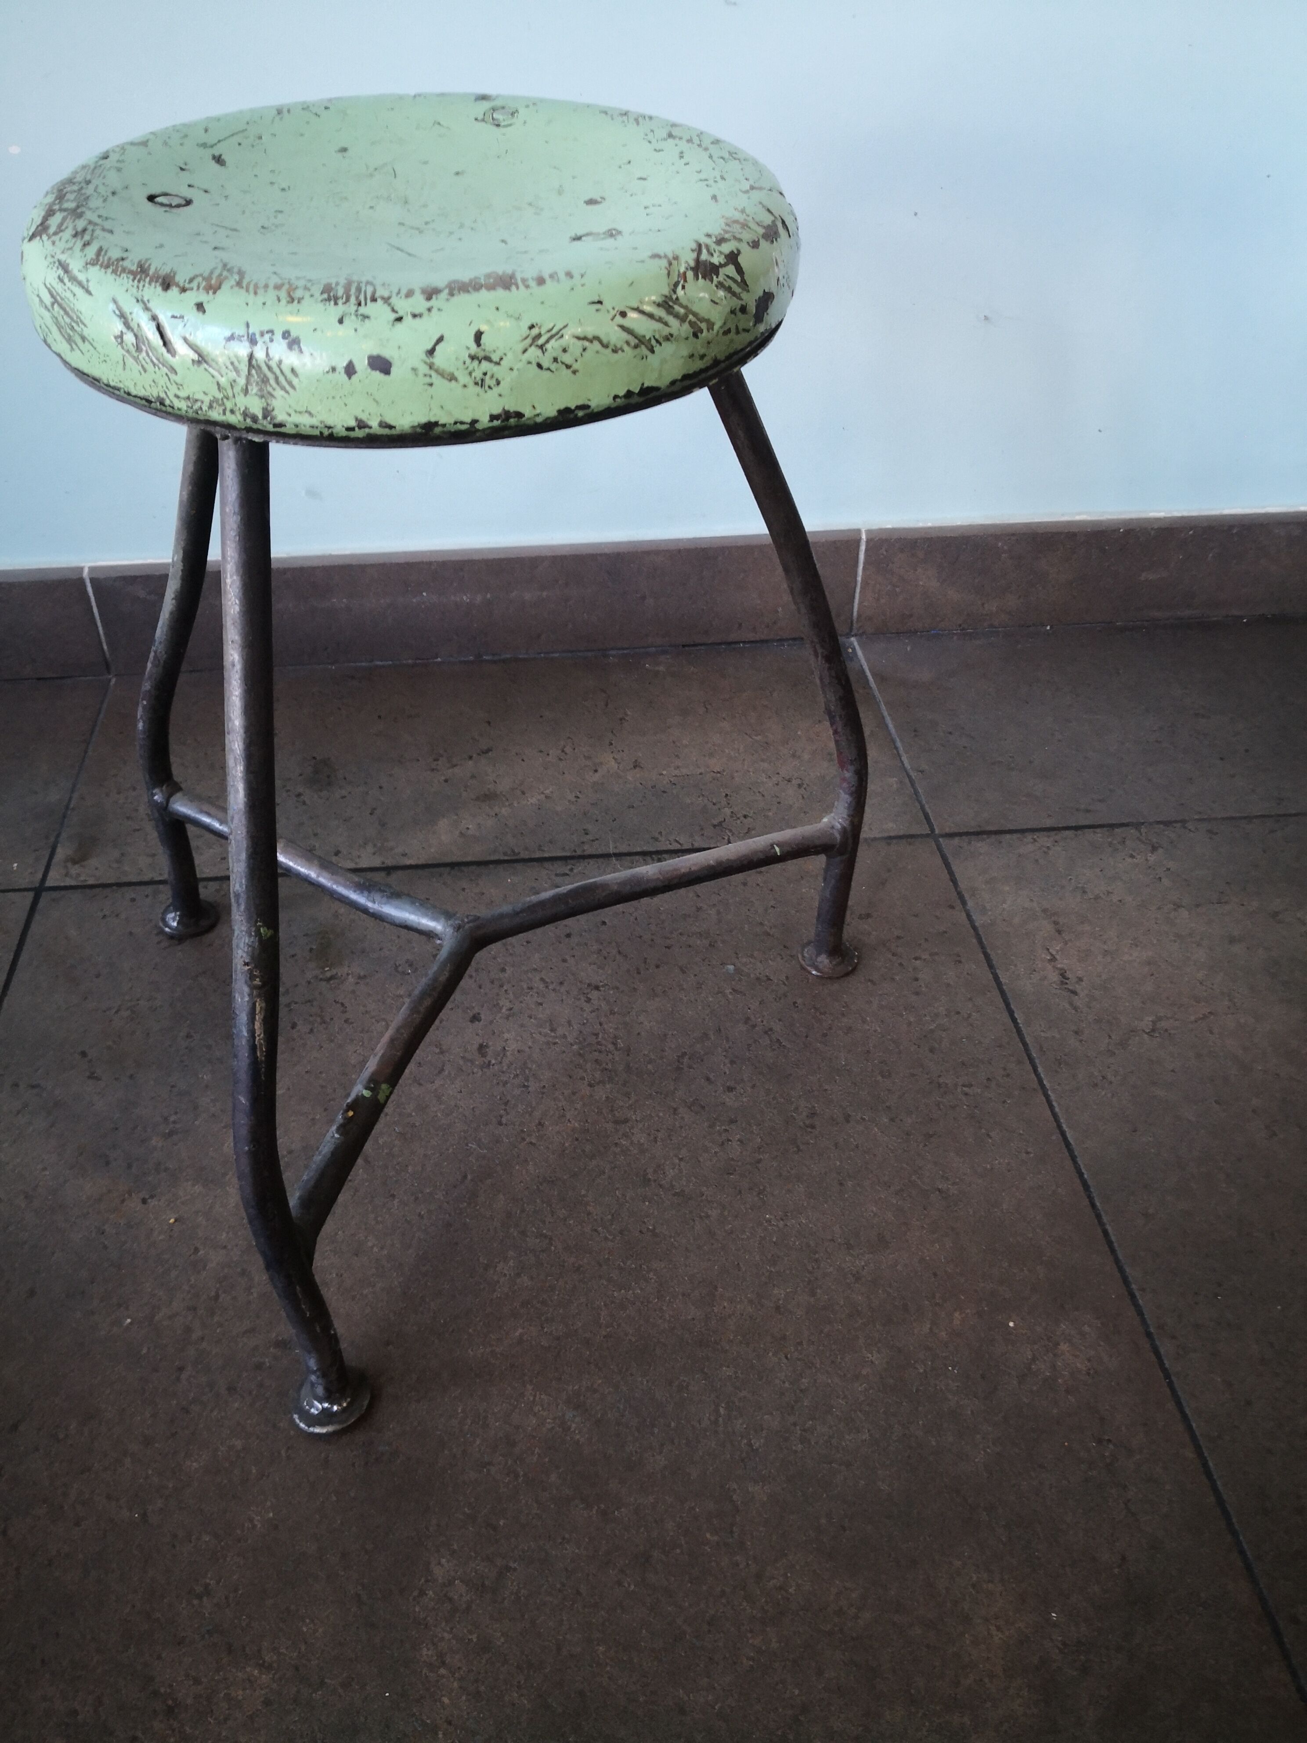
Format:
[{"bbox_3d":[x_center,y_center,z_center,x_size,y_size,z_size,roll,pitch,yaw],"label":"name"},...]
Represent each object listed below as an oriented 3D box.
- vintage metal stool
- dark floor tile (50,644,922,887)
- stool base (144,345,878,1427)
[{"bbox_3d":[-0.108,-0.040,0.597,0.446,0.472,0.379,5,41,5],"label":"vintage metal stool"},{"bbox_3d":[-0.117,-0.088,1.023,0.601,0.010,0.260,-4,41,-5],"label":"dark floor tile"},{"bbox_3d":[-0.109,-0.015,0.607,0.446,0.421,0.360,5,41,5],"label":"stool base"}]

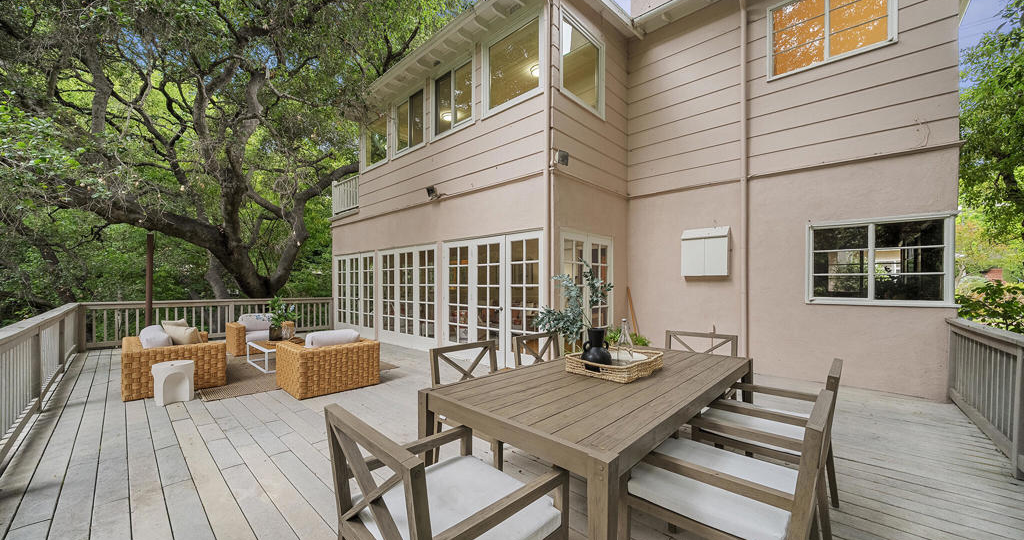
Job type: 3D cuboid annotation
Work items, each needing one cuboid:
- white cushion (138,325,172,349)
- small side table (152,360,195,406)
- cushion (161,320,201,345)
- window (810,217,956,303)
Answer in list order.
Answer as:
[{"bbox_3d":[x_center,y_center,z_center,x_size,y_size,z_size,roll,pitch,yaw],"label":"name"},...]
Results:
[{"bbox_3d":[-4.440,0.911,4.280,0.260,0.420,0.580,1,-2,-43],"label":"white cushion"},{"bbox_3d":[-3.740,1.229,3.770,0.320,0.440,0.330,-2,-3,41],"label":"small side table"},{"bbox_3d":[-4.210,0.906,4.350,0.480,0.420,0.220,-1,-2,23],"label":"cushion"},{"bbox_3d":[4.408,-0.090,4.160,1.249,1.061,0.110,-1,-2,41],"label":"window"}]

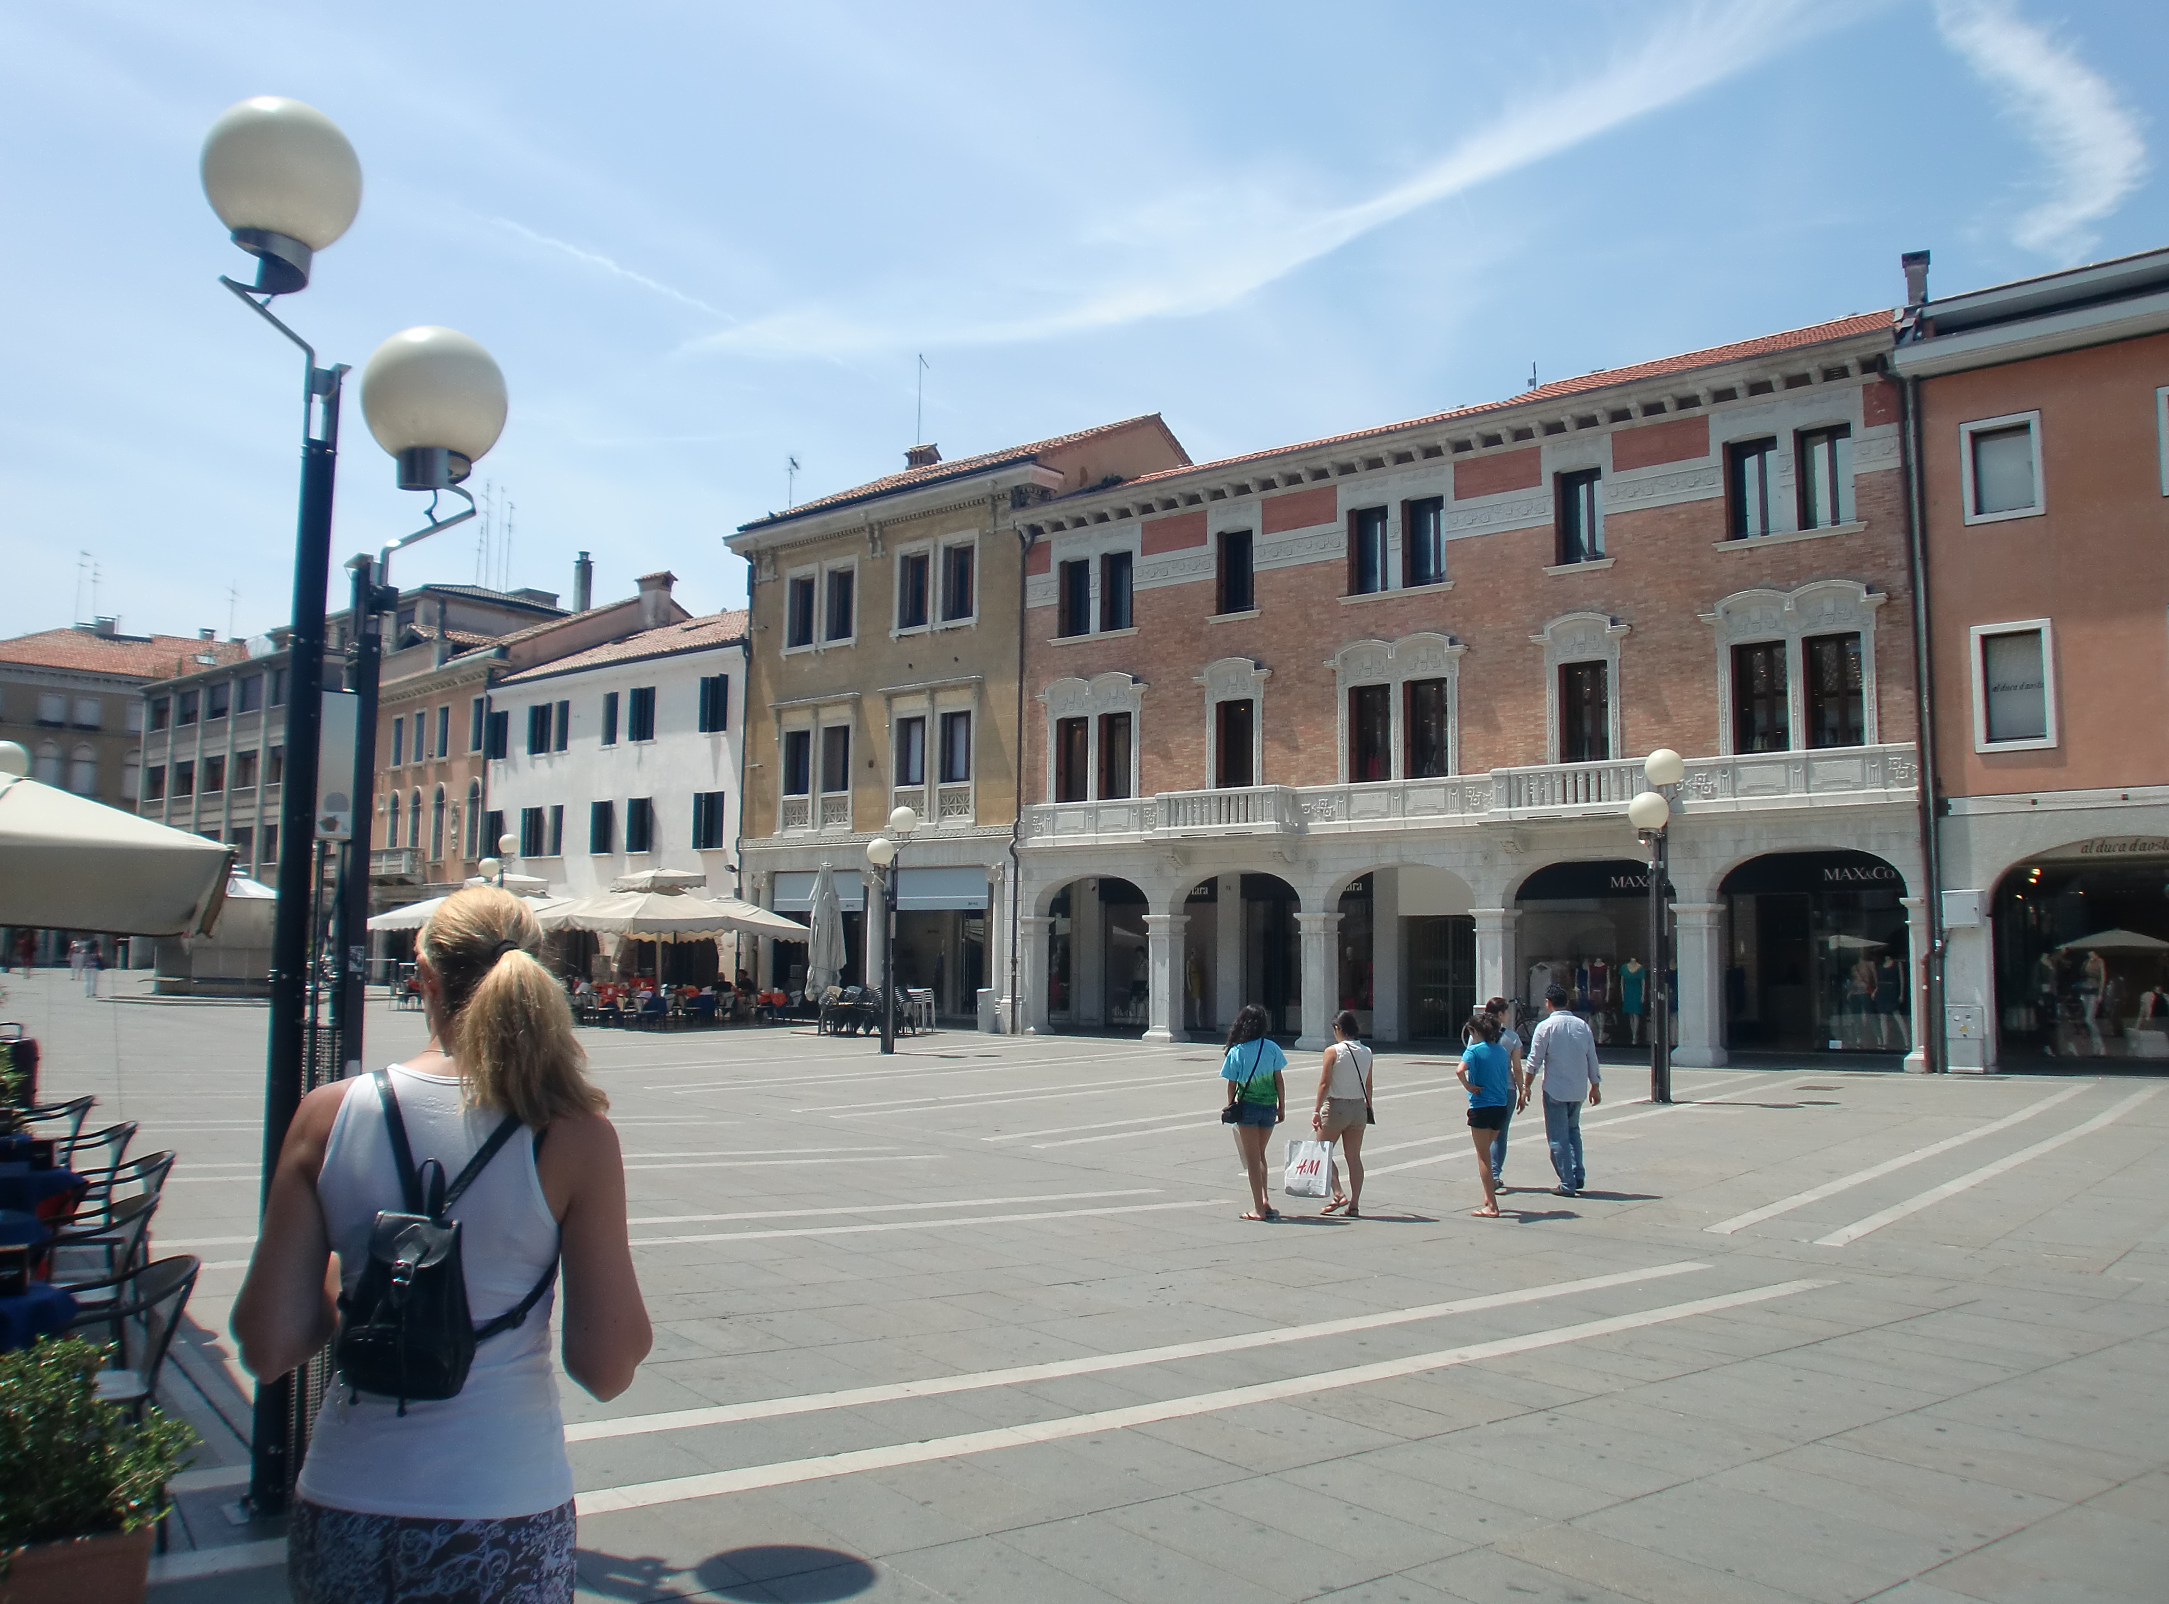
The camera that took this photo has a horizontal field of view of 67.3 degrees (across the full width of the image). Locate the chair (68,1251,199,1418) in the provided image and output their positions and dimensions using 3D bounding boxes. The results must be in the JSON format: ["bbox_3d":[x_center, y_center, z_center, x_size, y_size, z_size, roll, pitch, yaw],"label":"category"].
[{"bbox_3d":[-2.992,1.774,4.842,0.550,0.820,0.550,4,-7,-33],"label":"chair"}]

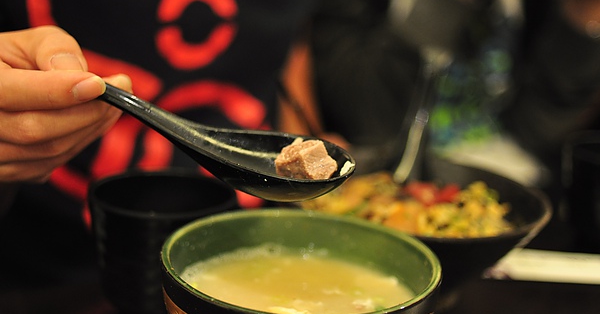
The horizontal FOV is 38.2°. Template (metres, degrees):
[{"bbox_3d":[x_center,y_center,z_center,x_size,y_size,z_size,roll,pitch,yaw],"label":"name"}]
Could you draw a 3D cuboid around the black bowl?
[{"bbox_3d":[0.074,0.055,0.595,0.182,0.068,0.182,3,16,-1],"label":"black bowl"}]

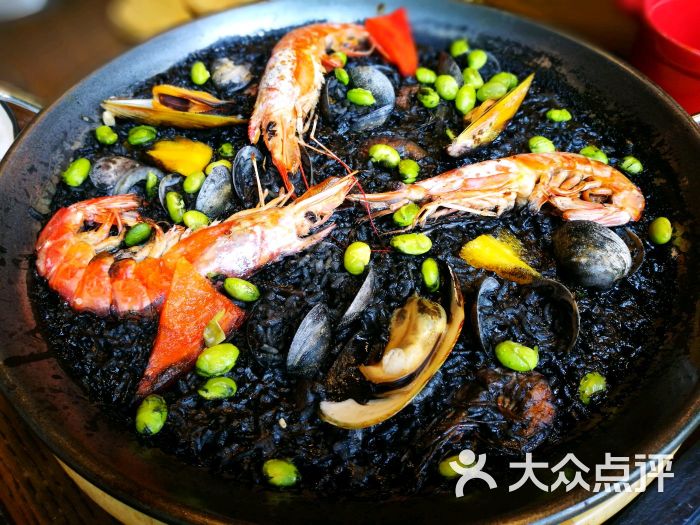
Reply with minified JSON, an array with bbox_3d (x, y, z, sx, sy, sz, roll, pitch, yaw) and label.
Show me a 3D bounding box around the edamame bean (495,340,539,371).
[{"bbox_3d":[0.070,0.039,0.228,0.018,0.010,0.011,20,54,16],"label":"edamame bean"}]

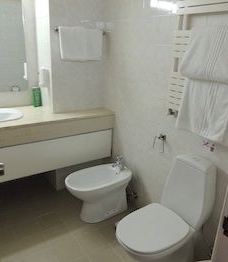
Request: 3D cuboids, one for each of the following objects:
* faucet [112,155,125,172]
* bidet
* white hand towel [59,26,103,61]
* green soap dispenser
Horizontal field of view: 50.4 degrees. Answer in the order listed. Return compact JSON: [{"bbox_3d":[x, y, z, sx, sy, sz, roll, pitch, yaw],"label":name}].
[{"bbox_3d":[0.028,0.289,2.140,0.110,0.125,0.120,-9,22,-32],"label":"faucet"},{"bbox_3d":[-0.131,0.555,2.126,0.577,0.385,0.384,-9,22,-32],"label":"bidet"},{"bbox_3d":[-0.283,-0.753,2.122,0.401,0.270,0.060,-9,22,-32],"label":"white hand towel"},{"bbox_3d":[-0.768,-0.338,2.424,0.072,0.185,0.050,-9,22,-32],"label":"green soap dispenser"}]

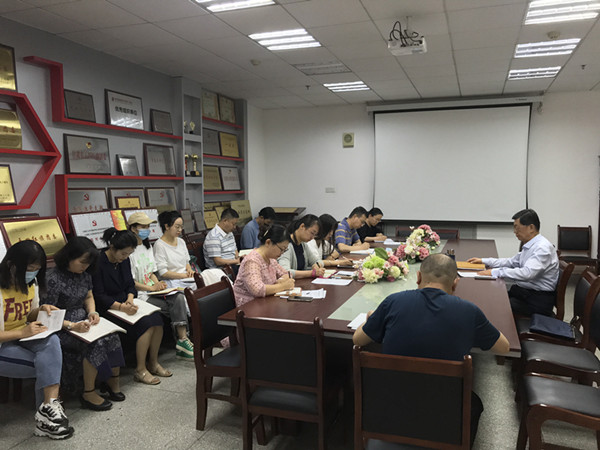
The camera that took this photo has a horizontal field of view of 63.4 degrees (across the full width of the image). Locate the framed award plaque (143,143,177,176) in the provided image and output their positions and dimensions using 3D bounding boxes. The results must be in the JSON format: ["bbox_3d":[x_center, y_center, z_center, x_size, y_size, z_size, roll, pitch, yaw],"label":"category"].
[{"bbox_3d":[-1.721,-0.796,6.007,0.040,0.380,0.560,-4,3,20],"label":"framed award plaque"}]

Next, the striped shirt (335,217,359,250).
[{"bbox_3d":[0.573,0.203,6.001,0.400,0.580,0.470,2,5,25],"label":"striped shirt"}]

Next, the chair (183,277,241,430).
[{"bbox_3d":[-0.421,0.861,3.240,0.510,0.935,0.460,2,5,22],"label":"chair"}]

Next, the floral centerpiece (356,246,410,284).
[{"bbox_3d":[0.736,0.345,4.289,0.430,0.270,0.350,1,5,20],"label":"floral centerpiece"}]

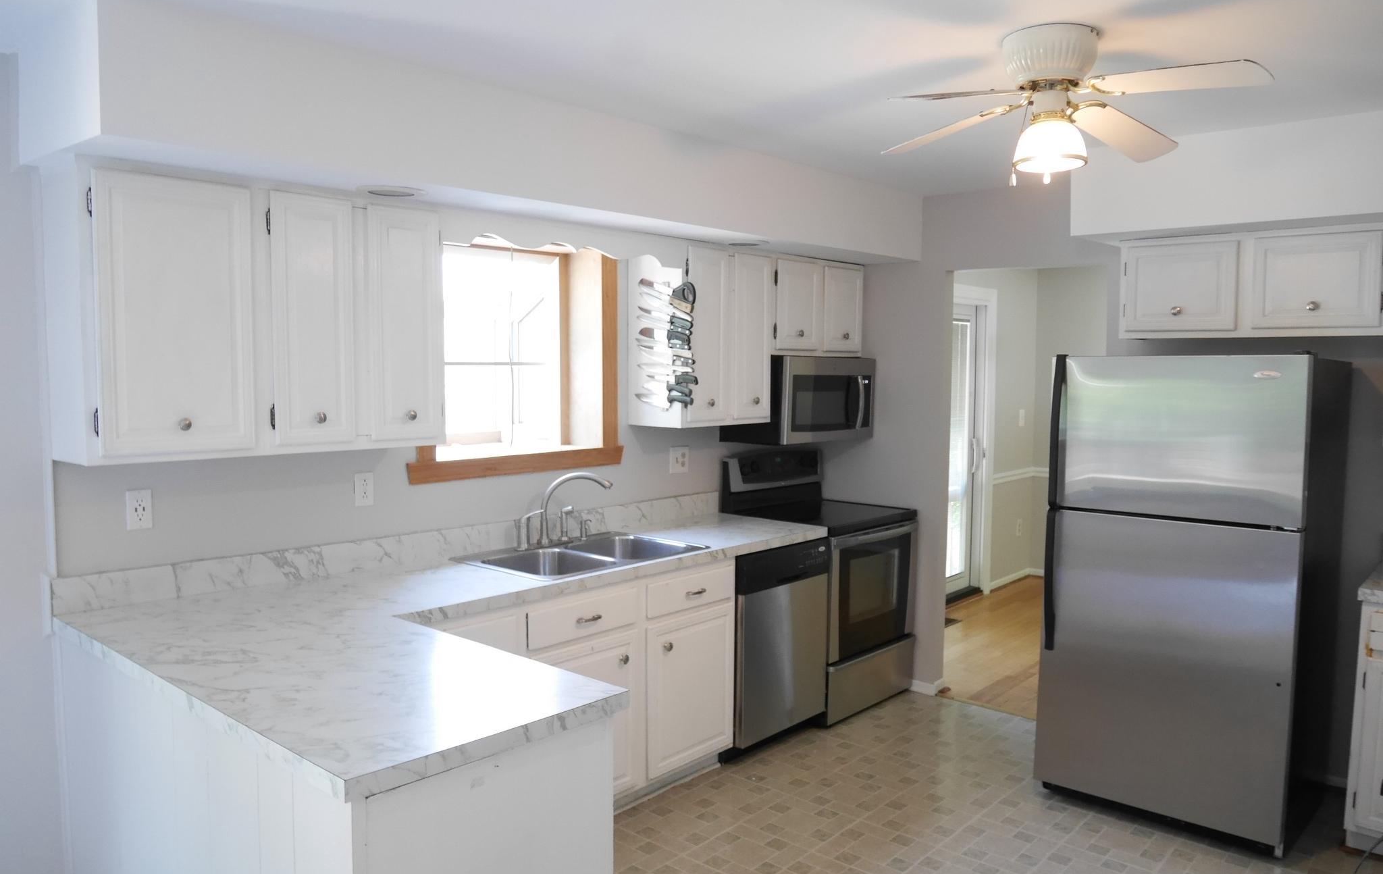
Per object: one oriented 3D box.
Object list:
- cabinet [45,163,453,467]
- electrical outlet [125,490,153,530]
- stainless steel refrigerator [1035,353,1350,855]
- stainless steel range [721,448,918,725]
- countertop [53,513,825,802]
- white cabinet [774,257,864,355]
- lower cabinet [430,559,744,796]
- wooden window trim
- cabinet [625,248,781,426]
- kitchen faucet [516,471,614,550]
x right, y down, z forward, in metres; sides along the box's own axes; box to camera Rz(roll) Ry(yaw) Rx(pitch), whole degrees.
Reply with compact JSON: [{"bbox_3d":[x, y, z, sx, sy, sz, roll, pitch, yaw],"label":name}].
[{"bbox_3d":[-1.280,-0.345,2.857,0.334,0.772,1.024,4,5,42],"label":"cabinet"},{"bbox_3d":[-1.601,0.213,2.786,0.008,0.115,0.070,4,5,42],"label":"electrical outlet"},{"bbox_3d":[1.927,0.533,3.711,0.838,1.677,0.813,4,5,42],"label":"stainless steel refrigerator"},{"bbox_3d":[0.653,0.695,4.789,0.697,1.190,0.768,4,5,42],"label":"stainless steel range"},{"bbox_3d":[-0.225,0.491,3.153,1.594,0.044,2.808,4,5,42],"label":"countertop"},{"bbox_3d":[0.533,-0.647,4.856,0.334,0.465,0.780,4,5,42],"label":"white cabinet"},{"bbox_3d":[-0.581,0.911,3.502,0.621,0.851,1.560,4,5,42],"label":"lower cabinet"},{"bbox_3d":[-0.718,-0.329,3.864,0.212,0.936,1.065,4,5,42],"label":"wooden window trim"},{"bbox_3d":[0.061,-0.440,4.346,0.334,0.782,0.624,4,5,42],"label":"cabinet"},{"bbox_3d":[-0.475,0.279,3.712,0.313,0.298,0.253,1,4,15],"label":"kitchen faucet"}]

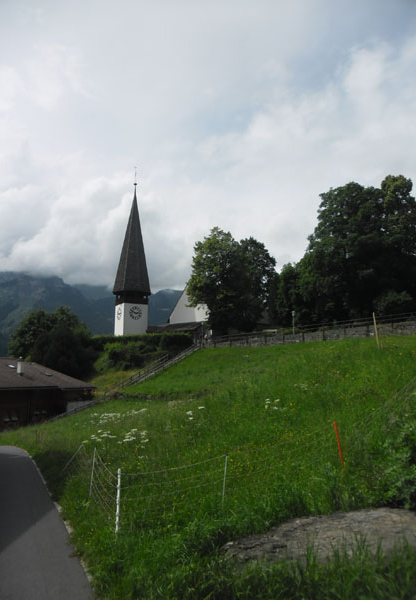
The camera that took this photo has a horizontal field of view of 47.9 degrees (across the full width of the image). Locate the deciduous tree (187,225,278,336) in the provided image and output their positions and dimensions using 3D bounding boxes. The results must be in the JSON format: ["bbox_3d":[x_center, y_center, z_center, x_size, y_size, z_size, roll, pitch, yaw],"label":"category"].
[{"bbox_3d":[3.627,-2.931,72.230,12.600,17.420,12.000,0,-8,0],"label":"deciduous tree"}]

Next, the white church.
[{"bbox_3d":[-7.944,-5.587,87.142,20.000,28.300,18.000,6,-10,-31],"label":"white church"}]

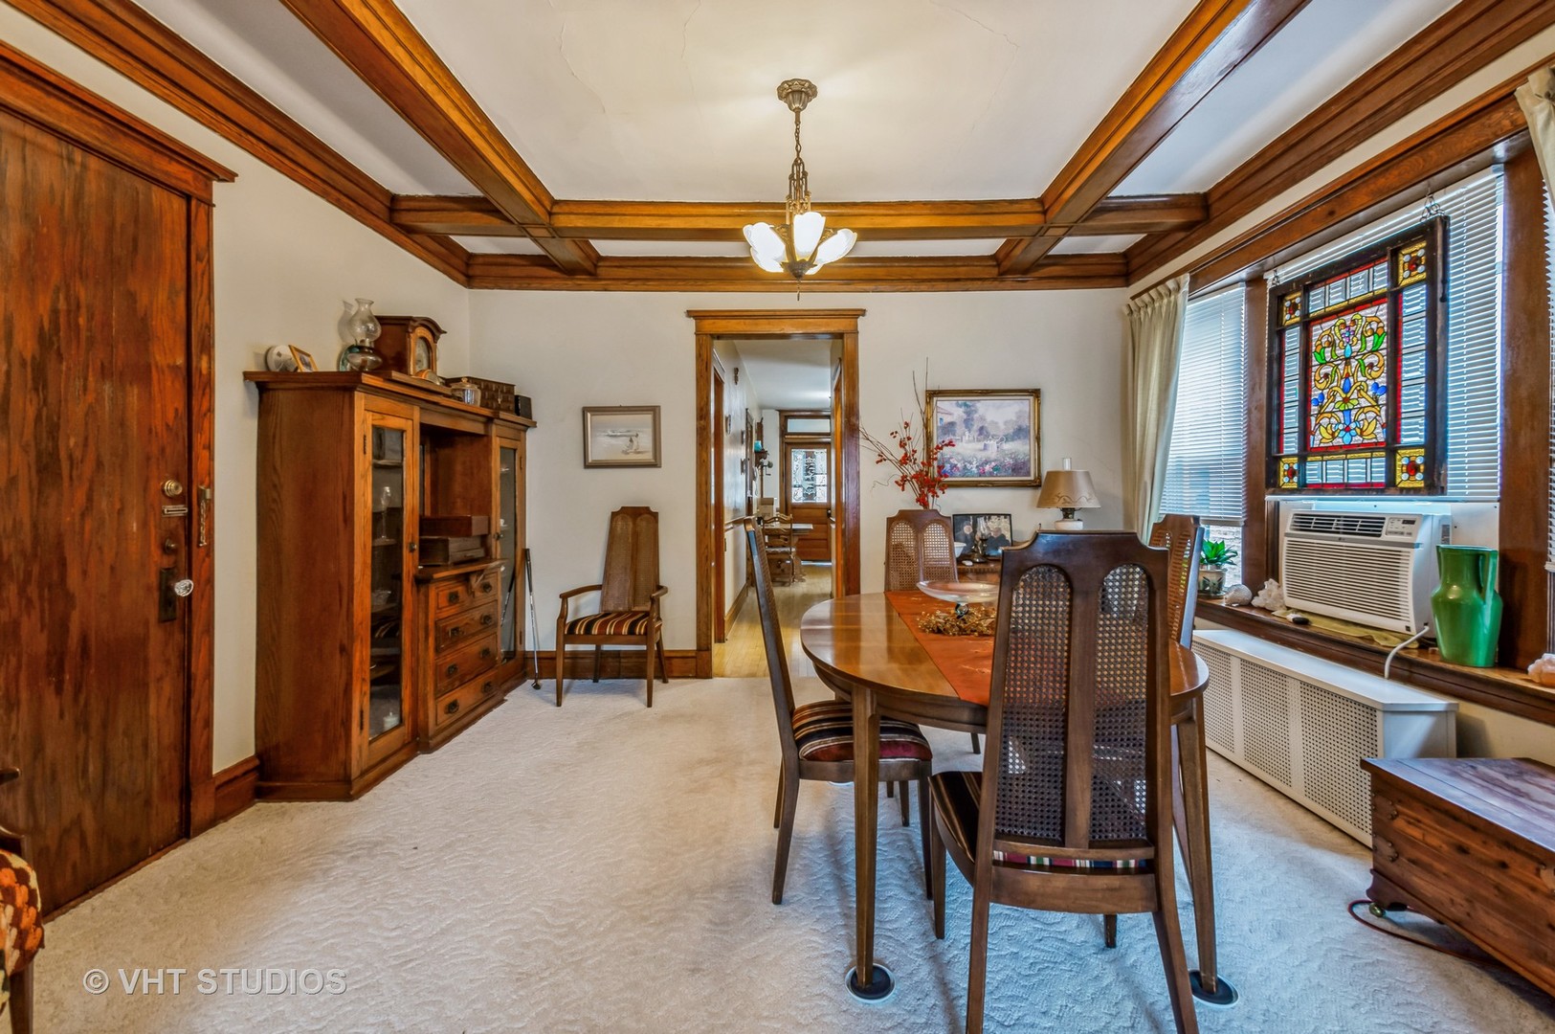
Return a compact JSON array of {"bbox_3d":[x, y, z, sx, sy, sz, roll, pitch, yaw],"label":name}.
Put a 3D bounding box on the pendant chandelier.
[{"bbox_3d":[0.078,-1.186,2.309,0.400,0.690,0.400,0,2,2],"label":"pendant chandelier"}]

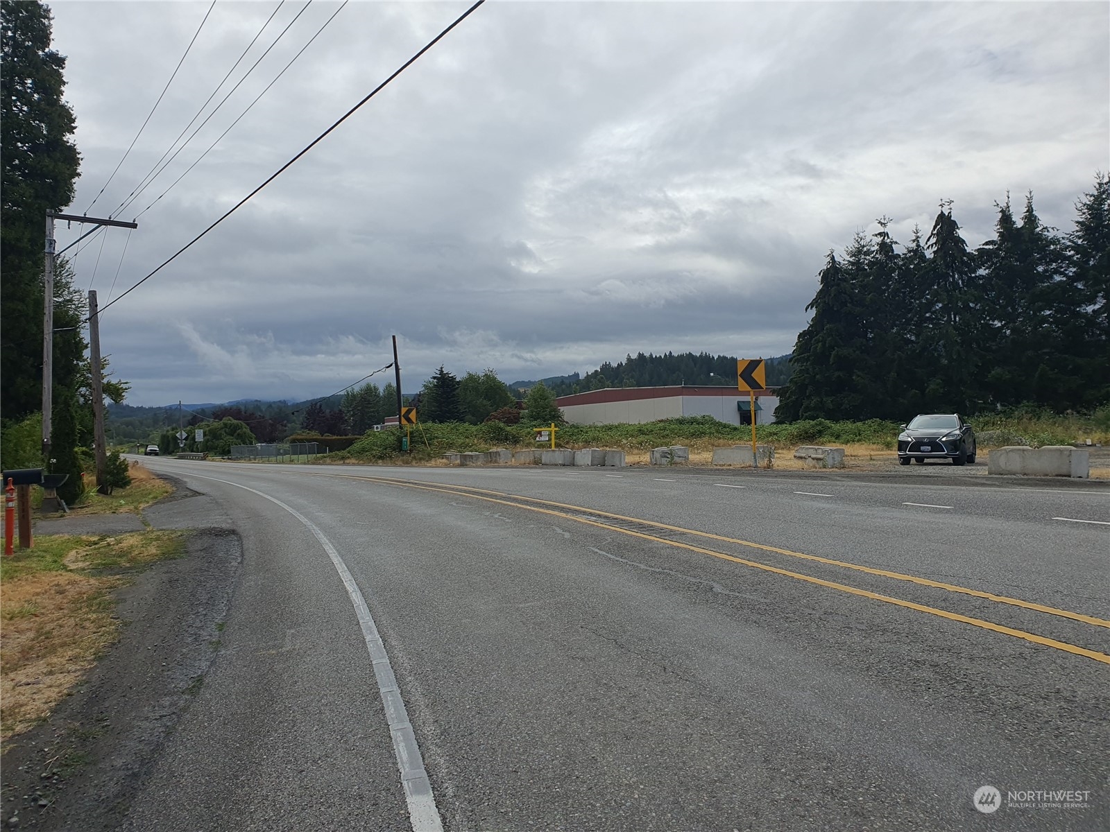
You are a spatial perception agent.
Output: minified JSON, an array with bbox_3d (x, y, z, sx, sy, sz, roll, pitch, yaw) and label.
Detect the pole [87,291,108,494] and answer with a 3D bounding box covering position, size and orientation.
[{"bbox_3d":[-11.070,-0.560,20.200,0.250,4.950,0.250,-3,0,0],"label":"pole"}]

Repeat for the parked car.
[{"bbox_3d":[13.200,0.770,28.600,1.920,1.710,4.890,0,0,32],"label":"parked car"}]

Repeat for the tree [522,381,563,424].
[{"bbox_3d":[-1.060,-0.450,70.000,3.600,5.000,3.600,0,0,0],"label":"tree"}]

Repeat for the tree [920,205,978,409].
[{"bbox_3d":[30.948,-7.332,64.805,4.530,18.541,4.530,-1,-1,0],"label":"tree"}]

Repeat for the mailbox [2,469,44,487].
[{"bbox_3d":[-7.845,0.905,12.300,0.500,0.220,0.180,-1,-1,-25],"label":"mailbox"}]

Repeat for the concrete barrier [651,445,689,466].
[{"bbox_3d":[4.664,1.613,33.424,1.650,0.640,0.610,-1,-1,-8],"label":"concrete barrier"}]

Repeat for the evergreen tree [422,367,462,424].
[{"bbox_3d":[-13.372,-1.060,99.897,4.785,9.847,4.785,-1,-1,0],"label":"evergreen tree"}]

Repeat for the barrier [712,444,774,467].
[{"bbox_3d":[6.082,1.305,27.604,0.610,0.670,1.830,0,-2,-40],"label":"barrier"}]

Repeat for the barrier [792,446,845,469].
[{"bbox_3d":[8.520,1.320,26.950,0.650,0.620,1.720,0,0,-19],"label":"barrier"}]

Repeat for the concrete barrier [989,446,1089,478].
[{"bbox_3d":[11.147,1.057,19.279,0.624,0.666,1.960,-1,-1,-27],"label":"concrete barrier"}]

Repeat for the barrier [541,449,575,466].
[{"bbox_3d":[0.184,1.703,34.752,0.610,0.650,1.830,0,-1,-30],"label":"barrier"}]

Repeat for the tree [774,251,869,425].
[{"bbox_3d":[21.200,-5.600,65.000,8.000,14.800,8.000,0,0,0],"label":"tree"}]

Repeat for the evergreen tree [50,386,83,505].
[{"bbox_3d":[-10.300,0.620,17.600,0.750,2.520,0.750,0,0,0],"label":"evergreen tree"}]

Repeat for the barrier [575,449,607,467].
[{"bbox_3d":[1.260,1.460,29.900,0.620,0.620,1.490,0,0,20],"label":"barrier"}]

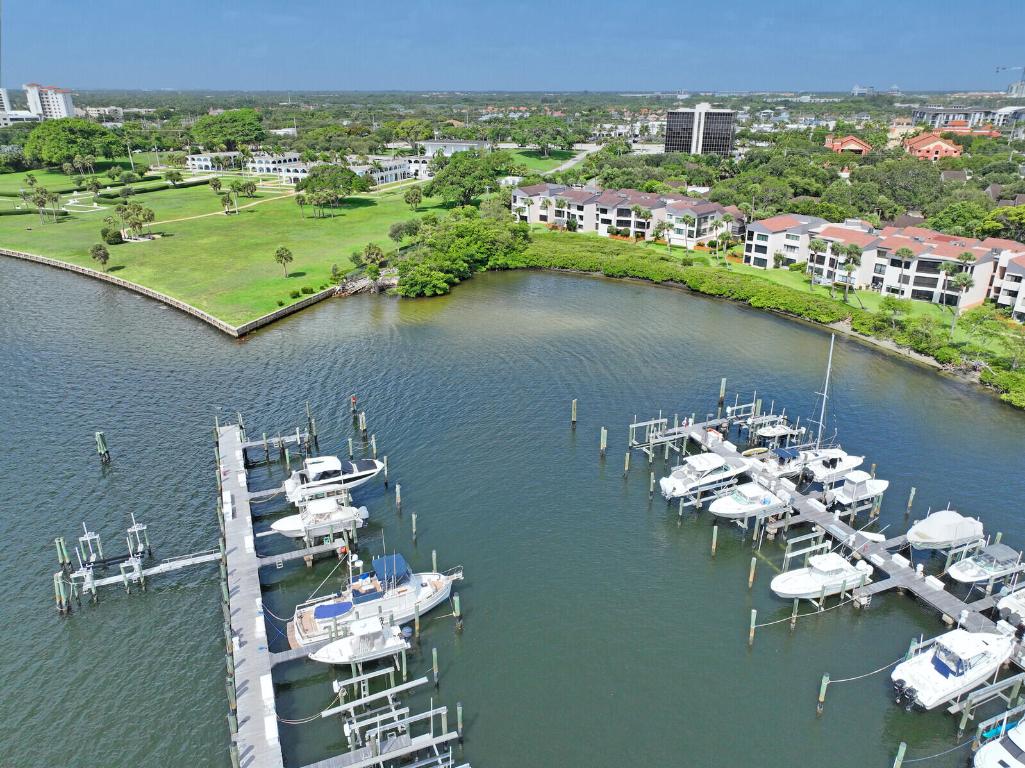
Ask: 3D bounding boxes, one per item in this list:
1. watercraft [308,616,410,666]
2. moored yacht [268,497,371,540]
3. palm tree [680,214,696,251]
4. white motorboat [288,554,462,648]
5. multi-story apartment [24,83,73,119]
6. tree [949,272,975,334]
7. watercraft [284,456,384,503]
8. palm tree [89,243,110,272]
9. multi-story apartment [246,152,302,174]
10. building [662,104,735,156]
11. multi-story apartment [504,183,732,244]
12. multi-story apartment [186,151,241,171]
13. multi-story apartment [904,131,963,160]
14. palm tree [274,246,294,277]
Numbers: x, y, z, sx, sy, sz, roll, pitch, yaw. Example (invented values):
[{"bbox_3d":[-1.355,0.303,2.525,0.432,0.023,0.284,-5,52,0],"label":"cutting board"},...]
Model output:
[{"bbox_3d":[-10.700,18.636,50.351,7.200,3.100,2.450,-9,24,-20],"label":"watercraft"},{"bbox_3d":[-17.692,12.530,64.999,8.400,3.200,2.700,-9,24,-20],"label":"moored yacht"},{"bbox_3d":[40.067,-34.013,162.342,2.835,9.131,2.835,0,23,0],"label":"palm tree"},{"bbox_3d":[-10.070,16.031,53.579,13.200,4.600,4.100,-8,24,-19],"label":"white motorboat"},{"bbox_3d":[-401.354,-242.436,620.688,31.168,36.700,16.000,0,23,0],"label":"multi-story apartment"},{"bbox_3d":[66.668,-11.497,106.536,3.478,10.506,3.478,0,23,0],"label":"tree"},{"bbox_3d":[-16.911,8.781,68.112,9.400,3.400,3.100,-7,24,-17],"label":"watercraft"},{"bbox_3d":[-86.439,-26.486,149.523,4.083,5.793,4.083,0,23,0],"label":"palm tree"},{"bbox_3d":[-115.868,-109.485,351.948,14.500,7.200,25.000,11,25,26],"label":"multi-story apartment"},{"bbox_3d":[101.188,-136.393,383.164,34.000,27.500,20.000,8,24,18],"label":"building"},{"bbox_3d":[29.641,-49.948,204.831,63.000,10.500,18.000,18,29,37],"label":"multi-story apartment"},{"bbox_3d":[-150.008,-113.499,361.664,14.500,7.200,23.000,11,25,26],"label":"multi-story apartment"},{"bbox_3d":[206.552,-117.010,352.615,20.000,13.000,28.000,8,24,18],"label":"multi-story apartment"},{"bbox_3d":[-46.320,-24.756,145.025,3.755,6.146,3.755,0,23,0],"label":"palm tree"}]

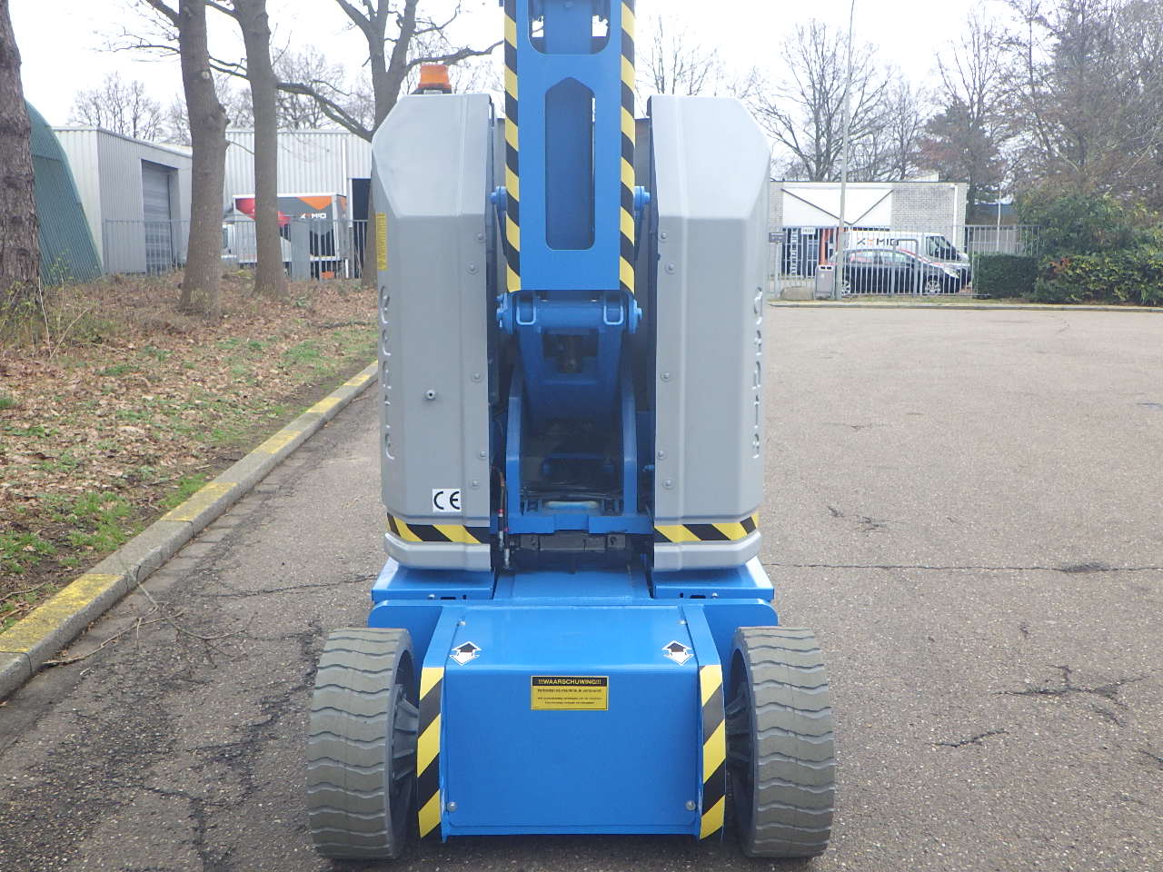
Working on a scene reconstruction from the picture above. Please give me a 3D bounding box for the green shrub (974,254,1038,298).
[{"bbox_3d":[12.346,-4.675,33.184,1.850,1.280,1.400,0,10,0],"label":"green shrub"}]

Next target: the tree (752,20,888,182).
[{"bbox_3d":[12.400,-15.553,60.259,7.800,13.800,7.500,0,10,0],"label":"tree"}]

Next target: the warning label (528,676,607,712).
[{"bbox_3d":[-0.028,0.601,2.666,0.182,0.085,0.003,0,-2,-1],"label":"warning label"}]

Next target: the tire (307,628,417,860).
[{"bbox_3d":[-0.533,0.764,2.866,0.180,0.559,0.559,0,10,-1],"label":"tire"}]

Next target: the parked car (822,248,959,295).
[{"bbox_3d":[9.720,-5.209,35.832,4.300,1.460,1.780,2,10,12],"label":"parked car"}]

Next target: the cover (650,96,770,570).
[{"bbox_3d":[0.356,-0.339,3.526,0.330,1.315,0.820,0,10,-1],"label":"cover"}]

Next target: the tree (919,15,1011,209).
[{"bbox_3d":[17.150,-13.180,51.531,4.400,12.000,4.400,0,10,0],"label":"tree"}]

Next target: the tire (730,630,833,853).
[{"bbox_3d":[0.485,0.762,2.875,0.180,0.559,0.559,0,10,-1],"label":"tire"}]

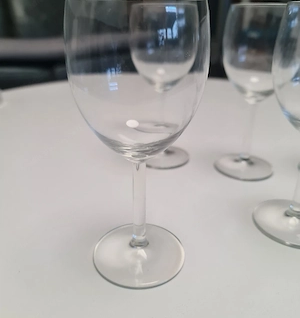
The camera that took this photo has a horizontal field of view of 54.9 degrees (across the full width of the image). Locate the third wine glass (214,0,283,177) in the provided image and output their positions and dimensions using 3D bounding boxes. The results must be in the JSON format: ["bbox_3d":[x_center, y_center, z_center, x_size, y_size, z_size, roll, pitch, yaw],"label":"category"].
[{"bbox_3d":[0.118,-0.071,0.324,0.082,0.180,0.082,0,27,0],"label":"third wine glass"}]

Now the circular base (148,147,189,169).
[{"bbox_3d":[0.016,-0.008,0.387,0.072,0.010,0.072,0,27,0],"label":"circular base"}]

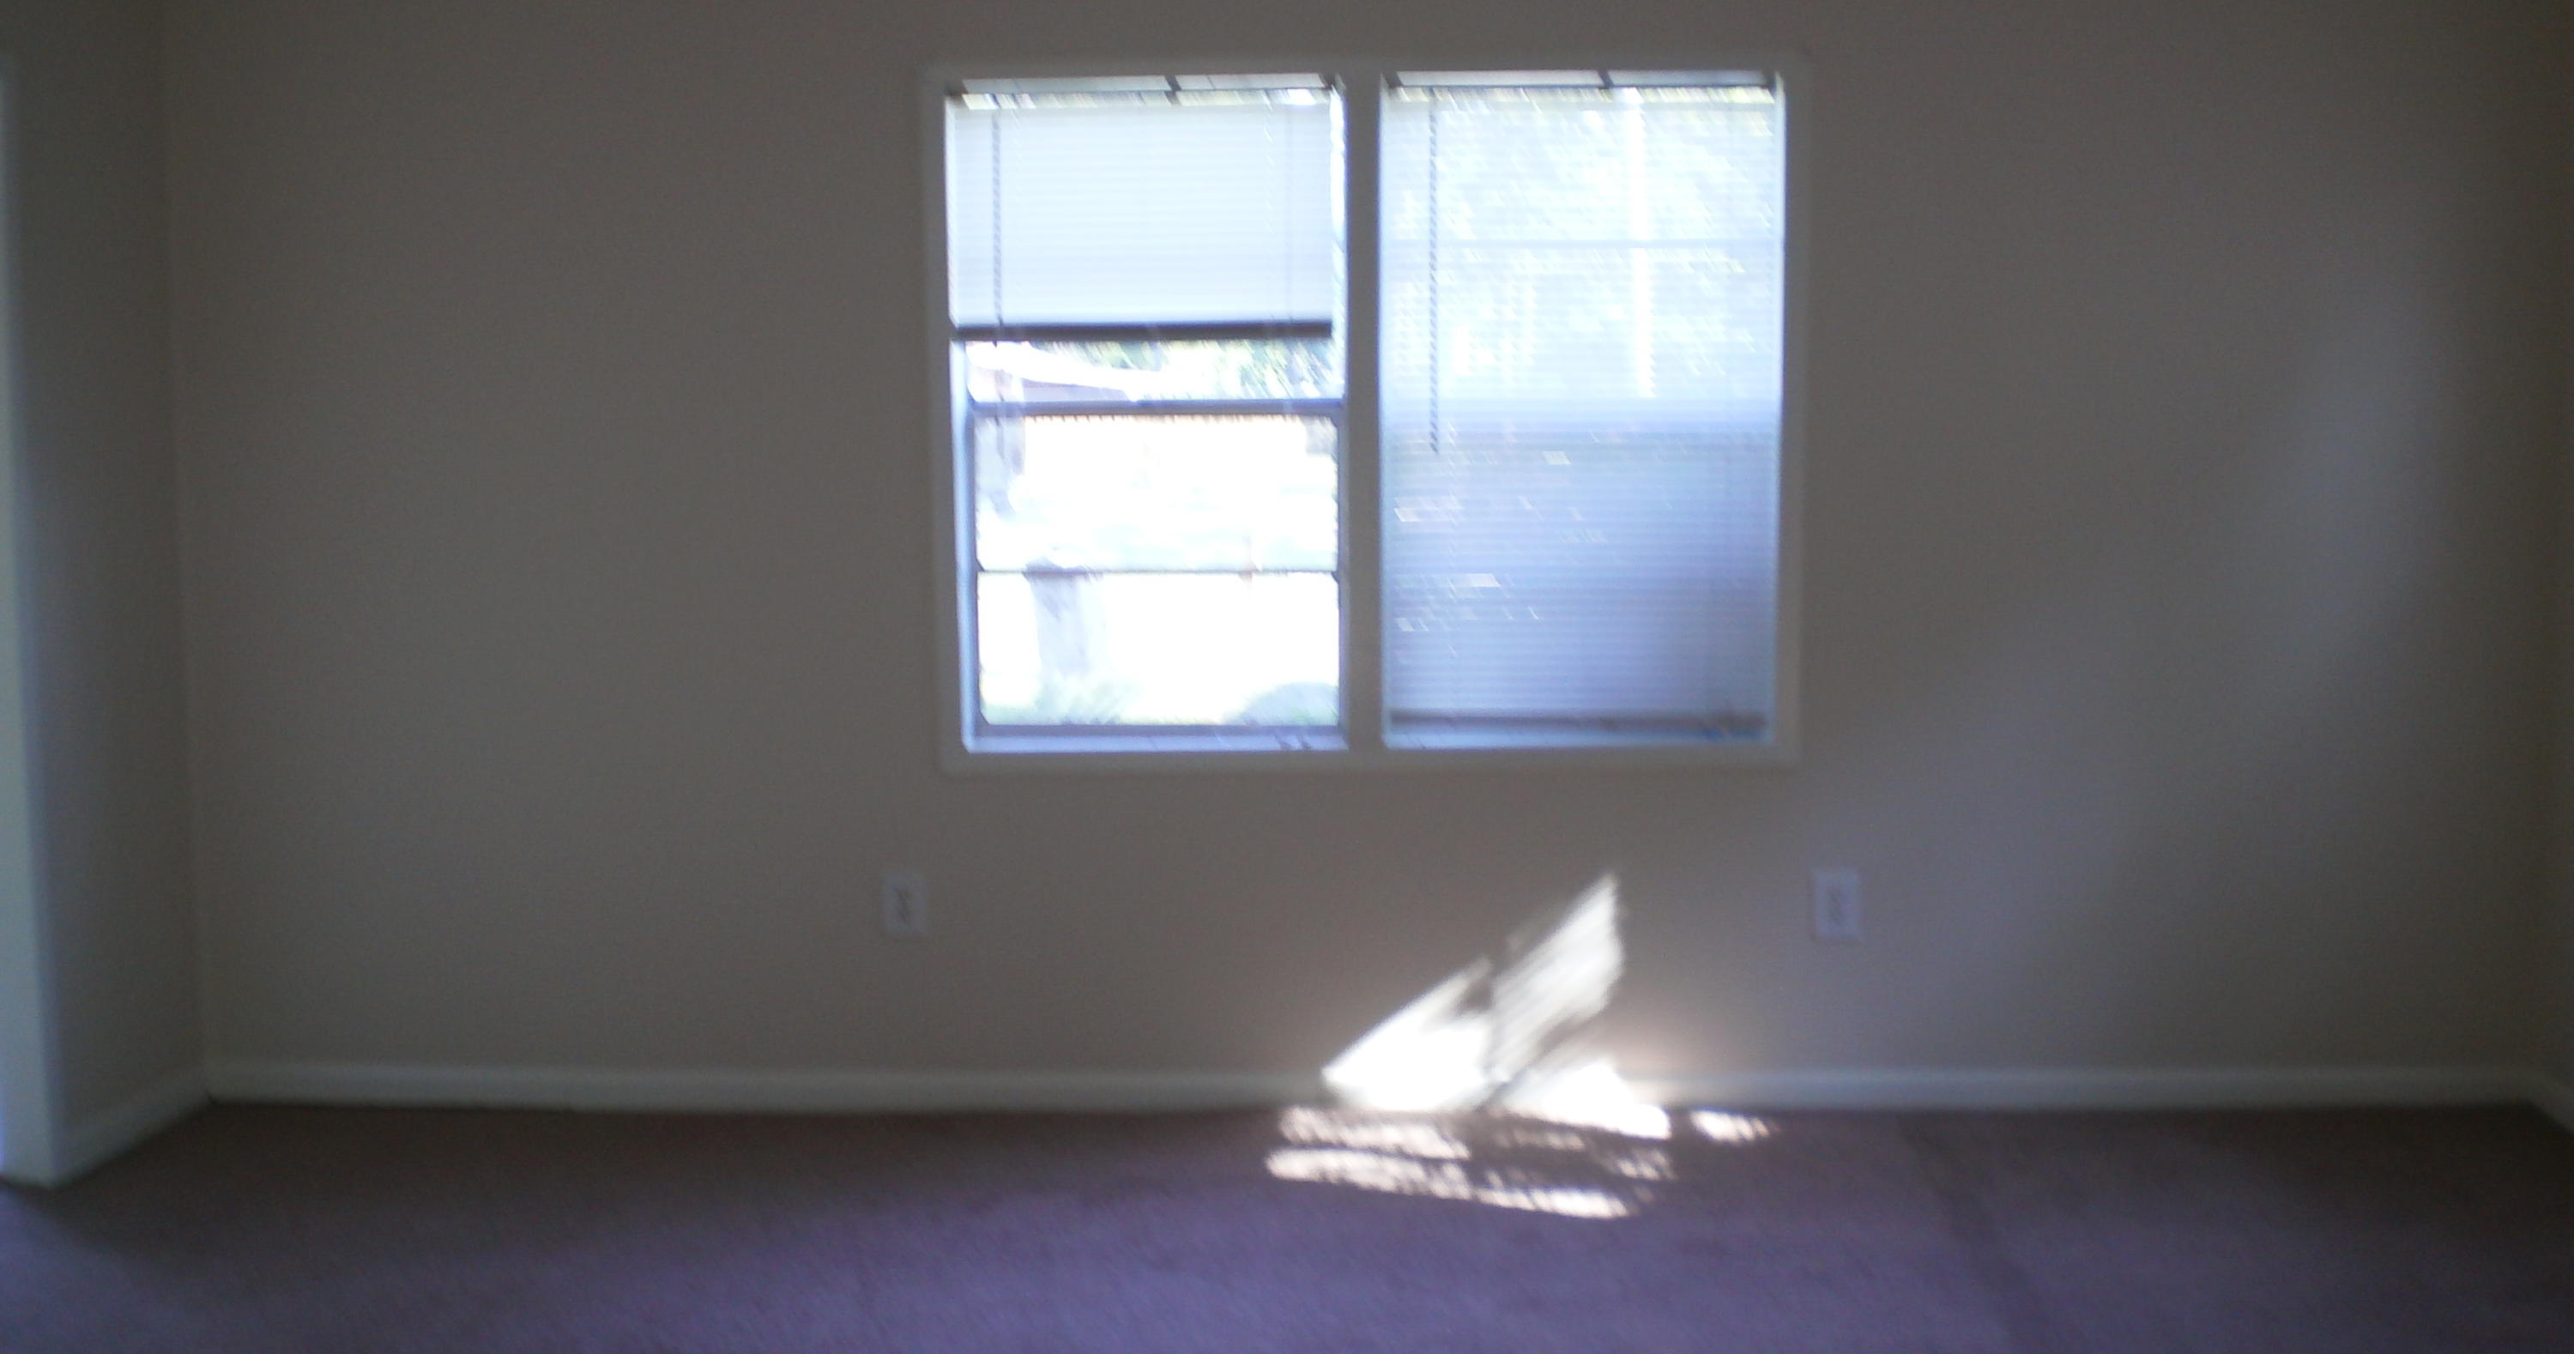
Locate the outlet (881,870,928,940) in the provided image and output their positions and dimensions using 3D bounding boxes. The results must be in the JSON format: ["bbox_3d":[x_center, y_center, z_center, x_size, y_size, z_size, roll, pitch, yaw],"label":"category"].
[{"bbox_3d":[-0.763,0.456,5.358,0.080,0.122,0.012,0,5,2],"label":"outlet"}]

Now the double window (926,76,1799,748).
[{"bbox_3d":[0.154,-0.512,5.274,1.693,1.363,0.110,0,5,2],"label":"double window"}]

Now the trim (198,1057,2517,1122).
[{"bbox_3d":[0.154,0.822,5.346,4.681,0.088,0.018,0,5,2],"label":"trim"}]

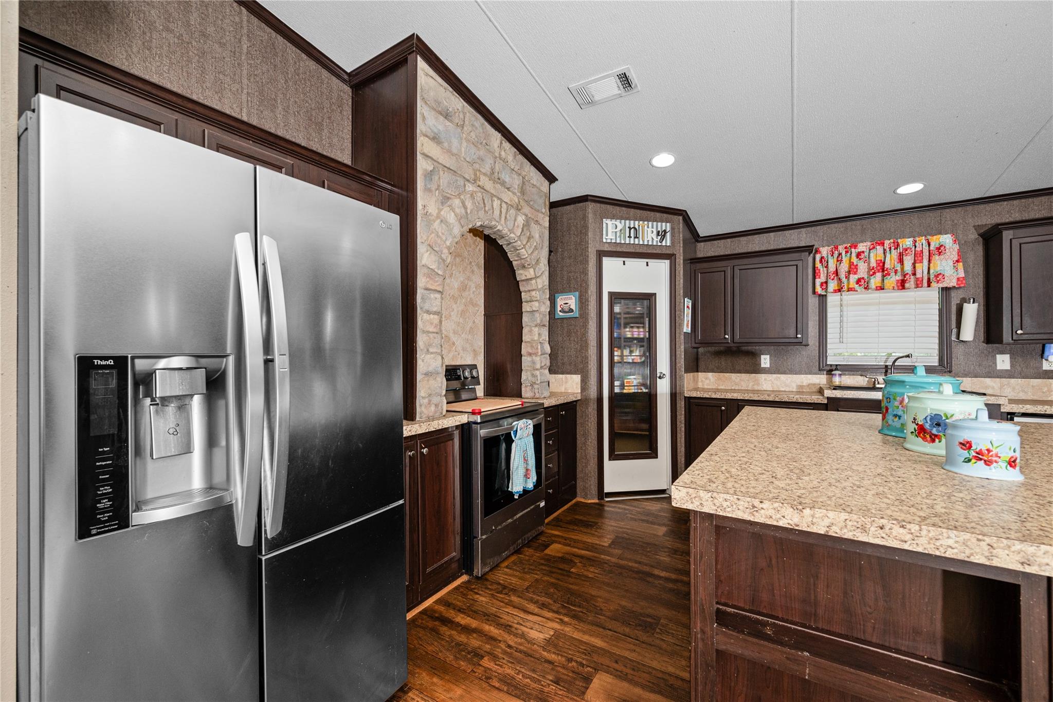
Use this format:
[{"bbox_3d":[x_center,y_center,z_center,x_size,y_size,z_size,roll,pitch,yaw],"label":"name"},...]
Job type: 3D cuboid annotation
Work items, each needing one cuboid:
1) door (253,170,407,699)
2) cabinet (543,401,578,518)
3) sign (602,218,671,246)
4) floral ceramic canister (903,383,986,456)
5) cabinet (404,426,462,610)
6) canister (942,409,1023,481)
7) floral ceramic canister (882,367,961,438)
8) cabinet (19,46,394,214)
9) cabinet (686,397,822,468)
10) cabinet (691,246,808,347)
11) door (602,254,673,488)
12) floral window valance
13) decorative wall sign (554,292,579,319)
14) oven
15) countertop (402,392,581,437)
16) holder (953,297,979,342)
[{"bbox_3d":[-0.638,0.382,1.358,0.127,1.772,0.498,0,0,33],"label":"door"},{"bbox_3d":[0.029,0.854,3.409,0.590,0.870,0.645,-1,-1,33],"label":"cabinet"},{"bbox_3d":[0.985,-1.049,3.617,0.635,0.200,0.025,0,0,-11],"label":"sign"},{"bbox_3d":[1.458,0.228,1.428,0.214,0.229,0.214,-1,-1,33],"label":"floral ceramic canister"},{"bbox_3d":[-0.803,0.862,2.229,0.618,0.897,0.689,0,0,33],"label":"cabinet"},{"bbox_3d":[1.278,0.251,1.150,0.154,0.177,0.154,-1,-1,33],"label":"canister"},{"bbox_3d":[1.608,0.201,1.669,0.259,0.286,0.259,-1,-1,33],"label":"floral ceramic canister"},{"bbox_3d":[-1.239,-0.723,1.806,0.364,0.364,1.306,0,0,33],"label":"cabinet"},{"bbox_3d":[2.045,0.851,3.695,1.008,0.887,0.598,0,0,33],"label":"cabinet"},{"bbox_3d":[2.070,-0.461,3.815,0.936,0.845,0.364,0,0,33],"label":"cabinet"},{"bbox_3d":[0.971,0.218,3.623,0.615,2.030,0.045,0,-1,-12],"label":"door"},{"bbox_3d":[2.939,-0.690,3.367,0.925,0.410,0.100,-1,-1,33],"label":"floral window valance"},{"bbox_3d":[0.361,-0.398,3.589,0.222,0.217,0.015,-1,-1,33],"label":"decorative wall sign"},{"bbox_3d":[-0.328,0.840,2.846,0.696,0.936,0.748,0,0,33],"label":"oven"},{"bbox_3d":[-0.391,0.388,2.844,0.650,0.048,2.171,0,0,33],"label":"countertop"},{"bbox_3d":[3.322,-0.236,3.104,0.090,0.335,0.130,12,6,32],"label":"holder"}]

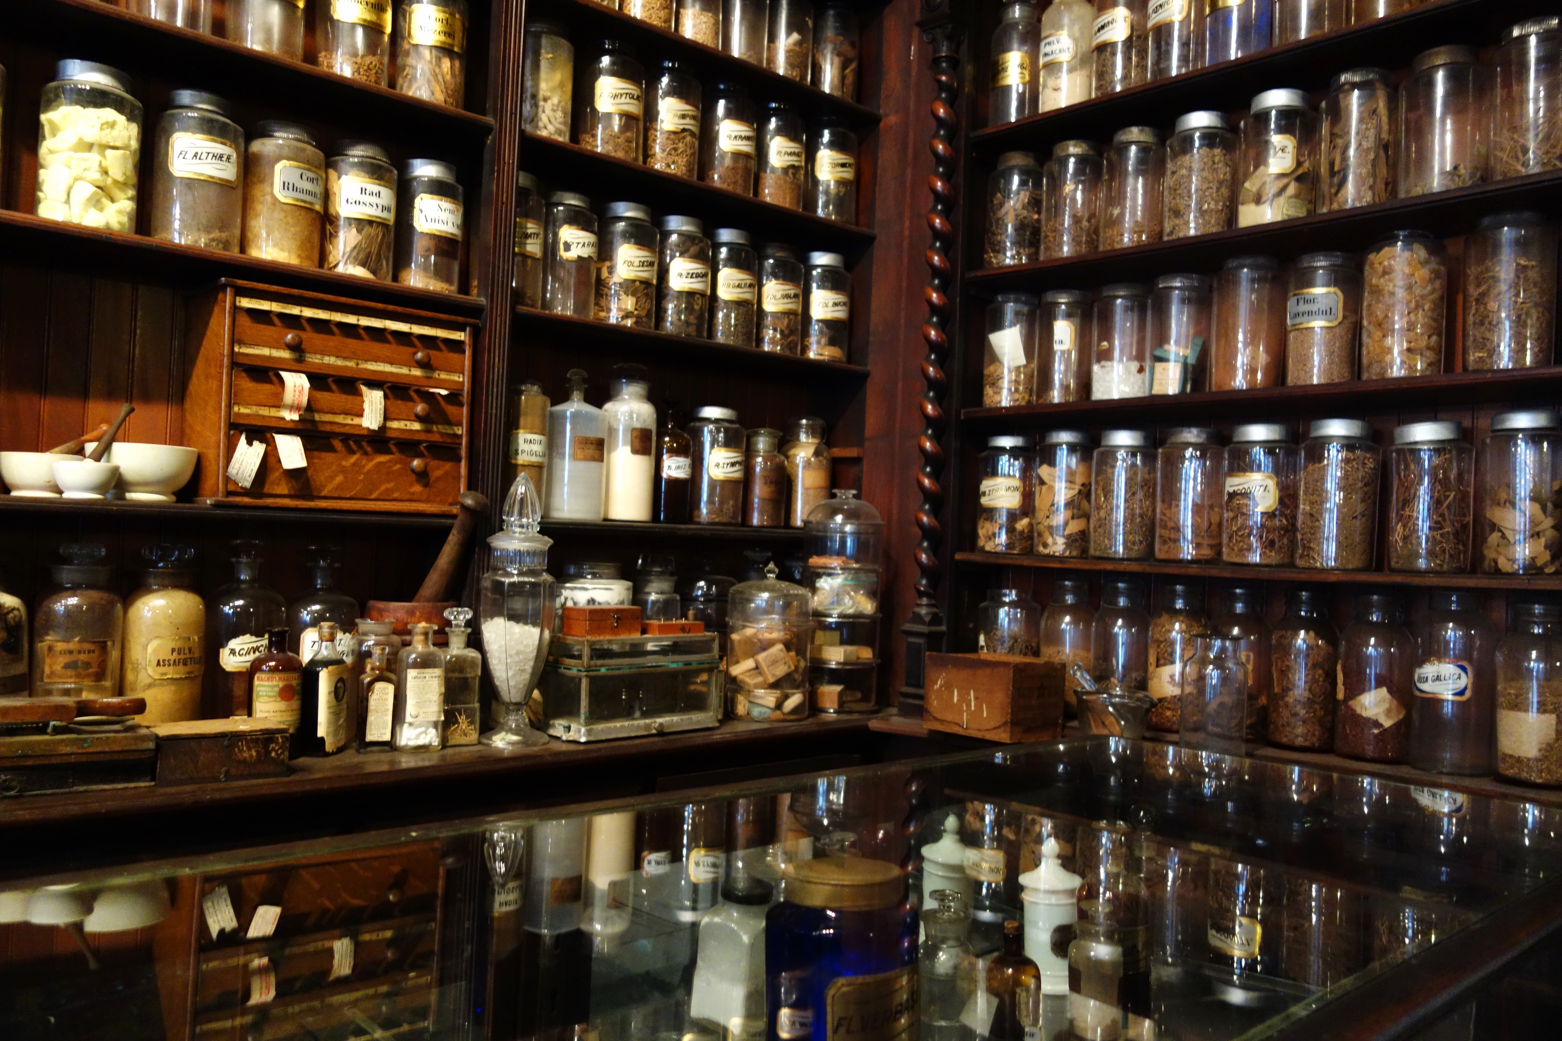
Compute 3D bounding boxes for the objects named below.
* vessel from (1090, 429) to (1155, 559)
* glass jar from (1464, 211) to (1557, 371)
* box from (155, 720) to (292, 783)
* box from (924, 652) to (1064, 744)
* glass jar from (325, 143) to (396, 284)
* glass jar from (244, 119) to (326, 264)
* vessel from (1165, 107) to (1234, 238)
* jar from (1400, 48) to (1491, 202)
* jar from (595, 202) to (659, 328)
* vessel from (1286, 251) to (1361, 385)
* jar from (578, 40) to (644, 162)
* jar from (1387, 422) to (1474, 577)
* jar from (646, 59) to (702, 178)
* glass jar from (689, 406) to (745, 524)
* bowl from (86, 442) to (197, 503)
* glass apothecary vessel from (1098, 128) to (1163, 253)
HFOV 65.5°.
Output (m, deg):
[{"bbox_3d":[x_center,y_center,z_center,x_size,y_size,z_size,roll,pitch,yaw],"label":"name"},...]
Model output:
[{"bbox_3d":[0.668,-0.047,2.373,0.114,0.255,0.114,3,-1,-41],"label":"vessel"},{"bbox_3d":[1.161,-0.351,1.936,0.124,0.256,0.124,3,-1,-42],"label":"glass jar"},{"bbox_3d":[-0.821,0.333,1.760,0.177,0.065,0.121,3,-1,-38],"label":"box"},{"bbox_3d":[0.385,0.311,2.185,0.175,0.133,0.182,1,-1,42],"label":"box"},{"bbox_3d":[-0.713,-0.517,2.065,0.105,0.231,0.105,3,-1,-42],"label":"glass jar"},{"bbox_3d":[-0.872,-0.558,2.134,0.123,0.253,0.123,2,-1,32],"label":"glass jar"},{"bbox_3d":[0.807,-0.653,2.345,0.122,0.245,0.122,3,-1,-42],"label":"vessel"},{"bbox_3d":[1.067,-0.620,1.953,0.123,0.247,0.123,3,-1,-41],"label":"jar"},{"bbox_3d":[-0.309,-0.501,2.439,0.117,0.252,0.117,3,-1,-42],"label":"jar"},{"bbox_3d":[1.030,-0.372,2.307,0.126,0.258,0.126,1,-1,42],"label":"vessel"},{"bbox_3d":[-0.338,-0.814,2.410,0.123,0.241,0.123,3,-1,-42],"label":"jar"},{"bbox_3d":[1.037,-0.035,1.942,0.113,0.241,0.113,3,-1,-41],"label":"jar"},{"bbox_3d":[-0.236,-0.866,2.683,0.113,0.272,0.113,3,-1,-28],"label":"jar"},{"bbox_3d":[-0.146,-0.122,2.775,0.120,0.269,0.120,3,-1,-40],"label":"glass jar"},{"bbox_3d":[-1.026,-0.074,1.948,0.161,0.085,0.161,3,-1,-41],"label":"bowl"},{"bbox_3d":[0.759,-0.699,2.628,0.125,0.280,0.125,2,-1,16],"label":"glass apothecary vessel"}]

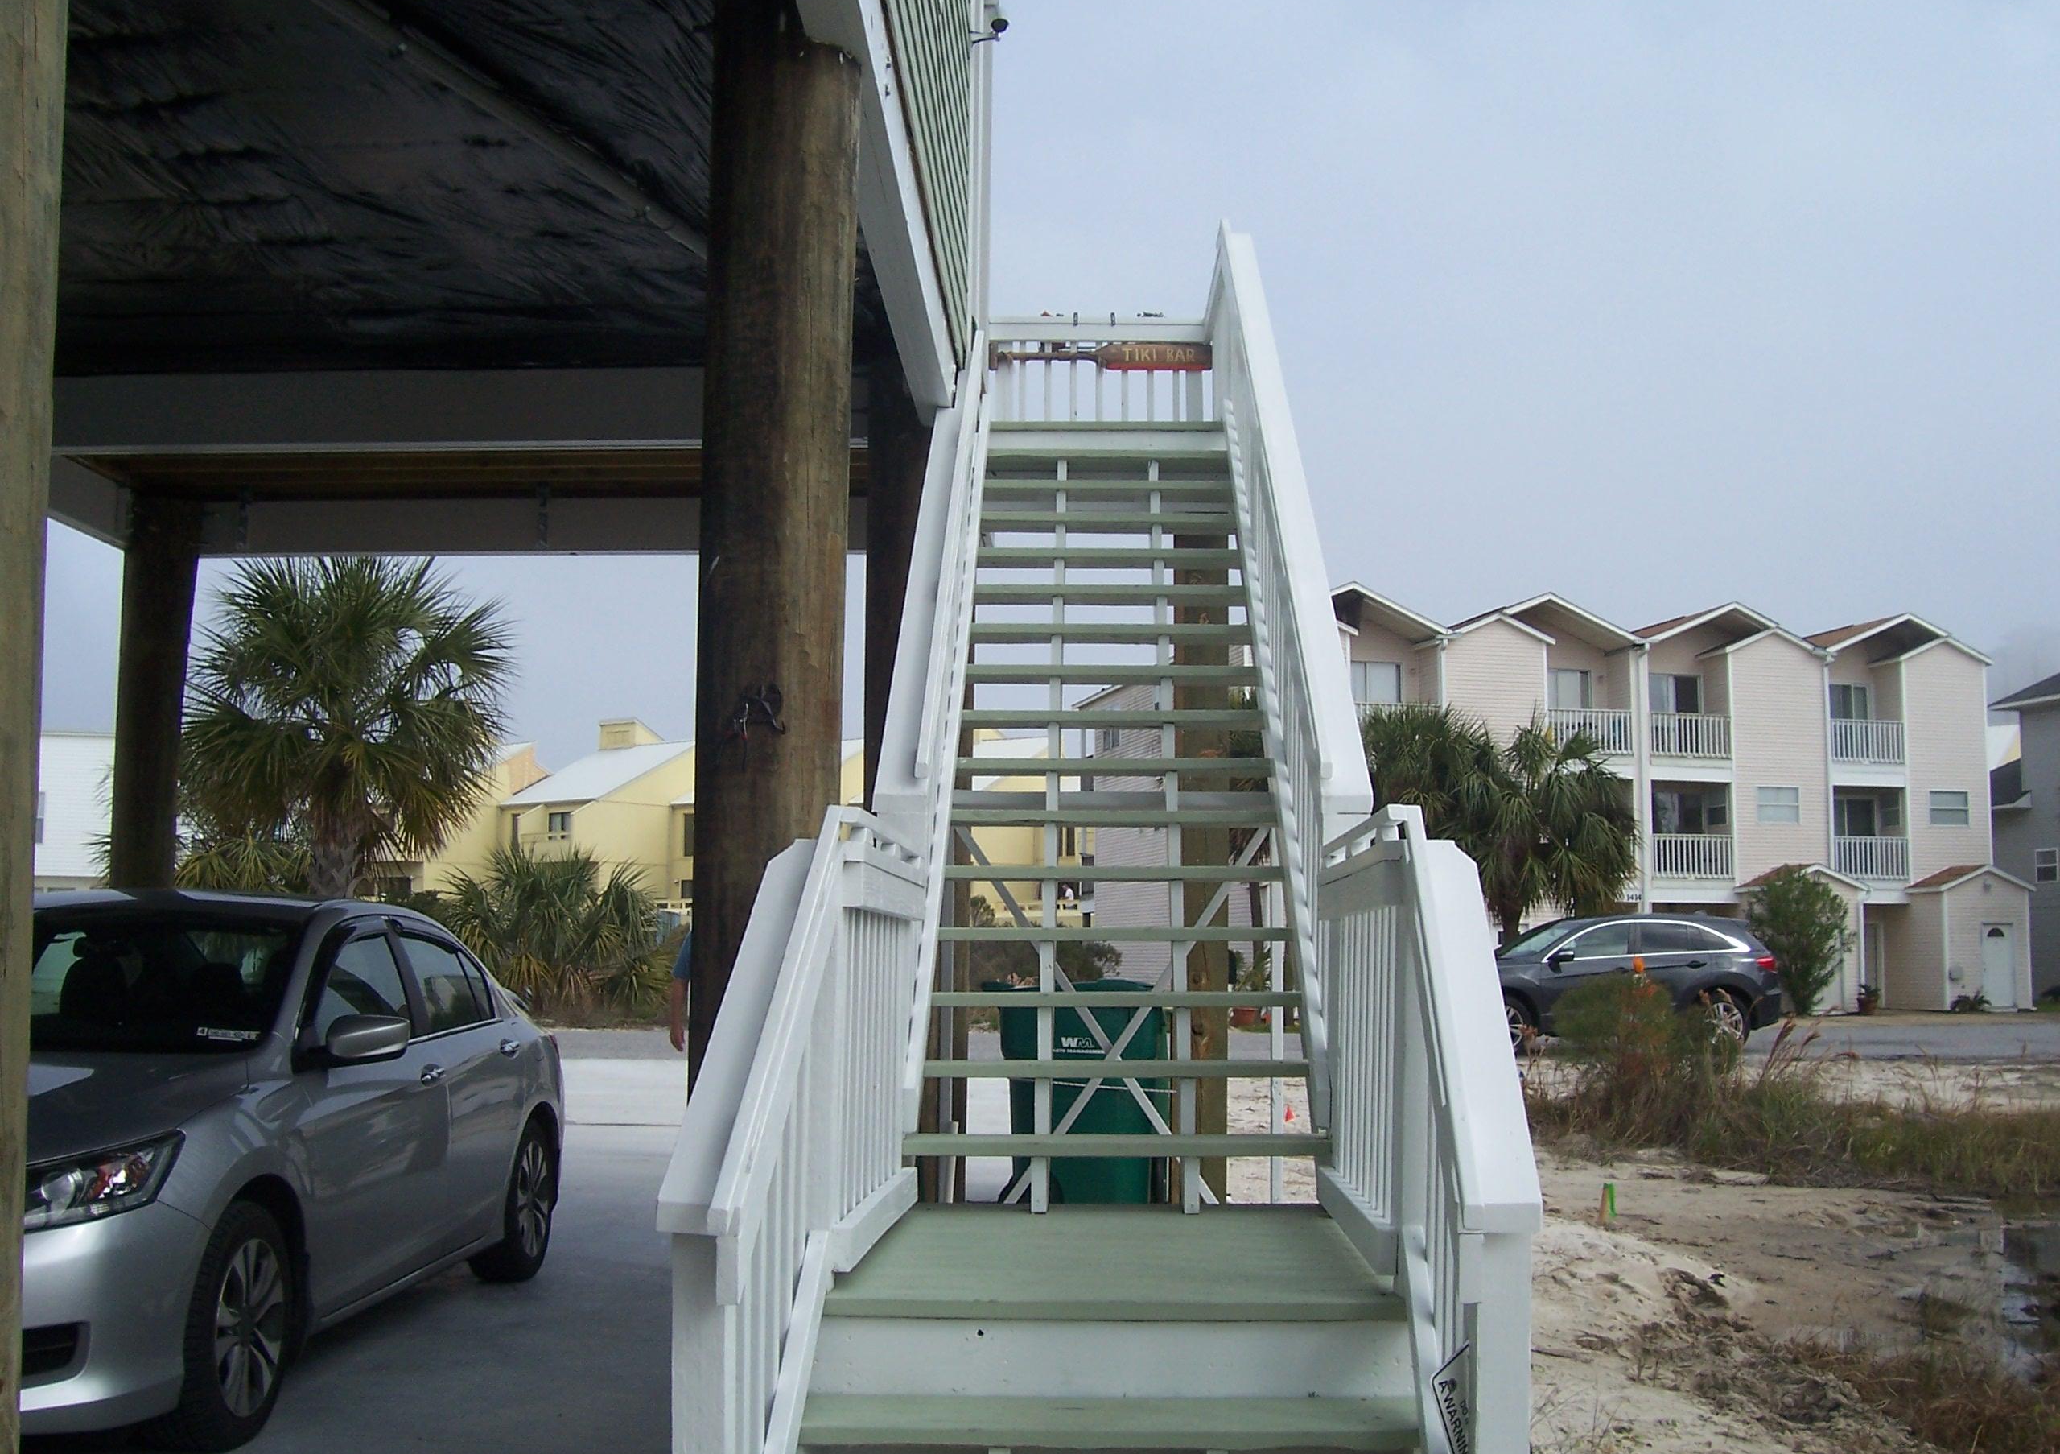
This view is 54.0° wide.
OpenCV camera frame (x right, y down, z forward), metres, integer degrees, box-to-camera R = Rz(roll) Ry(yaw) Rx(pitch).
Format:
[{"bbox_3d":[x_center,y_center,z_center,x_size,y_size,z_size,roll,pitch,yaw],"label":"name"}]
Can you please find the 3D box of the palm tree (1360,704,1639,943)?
[{"bbox_3d":[7.671,2.181,33.200,4.700,5.100,4.200,0,-5,0],"label":"palm tree"}]

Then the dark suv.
[{"bbox_3d":[6.810,3.116,24.750,4.660,1.660,1.880,0,-5,-5],"label":"dark suv"}]

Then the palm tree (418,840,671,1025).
[{"bbox_3d":[-7.700,3.236,32.000,4.000,2.750,3.500,0,-5,0],"label":"palm tree"}]

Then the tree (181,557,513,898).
[{"bbox_3d":[-7.923,0.845,23.300,3.850,5.900,3.800,0,-5,0],"label":"tree"}]

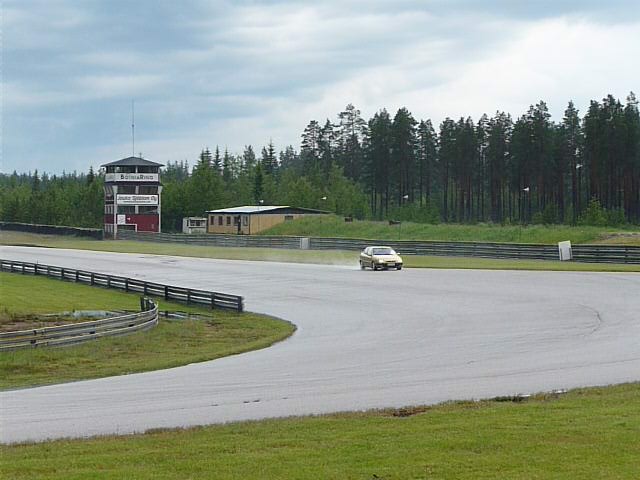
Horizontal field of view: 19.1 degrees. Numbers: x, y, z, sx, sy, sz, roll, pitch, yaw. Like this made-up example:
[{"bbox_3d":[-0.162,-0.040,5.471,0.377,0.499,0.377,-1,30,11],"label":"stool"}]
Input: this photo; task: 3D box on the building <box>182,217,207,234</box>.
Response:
[{"bbox_3d":[-16.100,-1.800,246.000,2.500,2.250,2.700,0,1,-20],"label":"building"}]

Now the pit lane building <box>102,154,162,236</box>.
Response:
[{"bbox_3d":[-23.200,-5.100,235.600,6.600,10.200,6.600,0,1,-20],"label":"pit lane building"}]

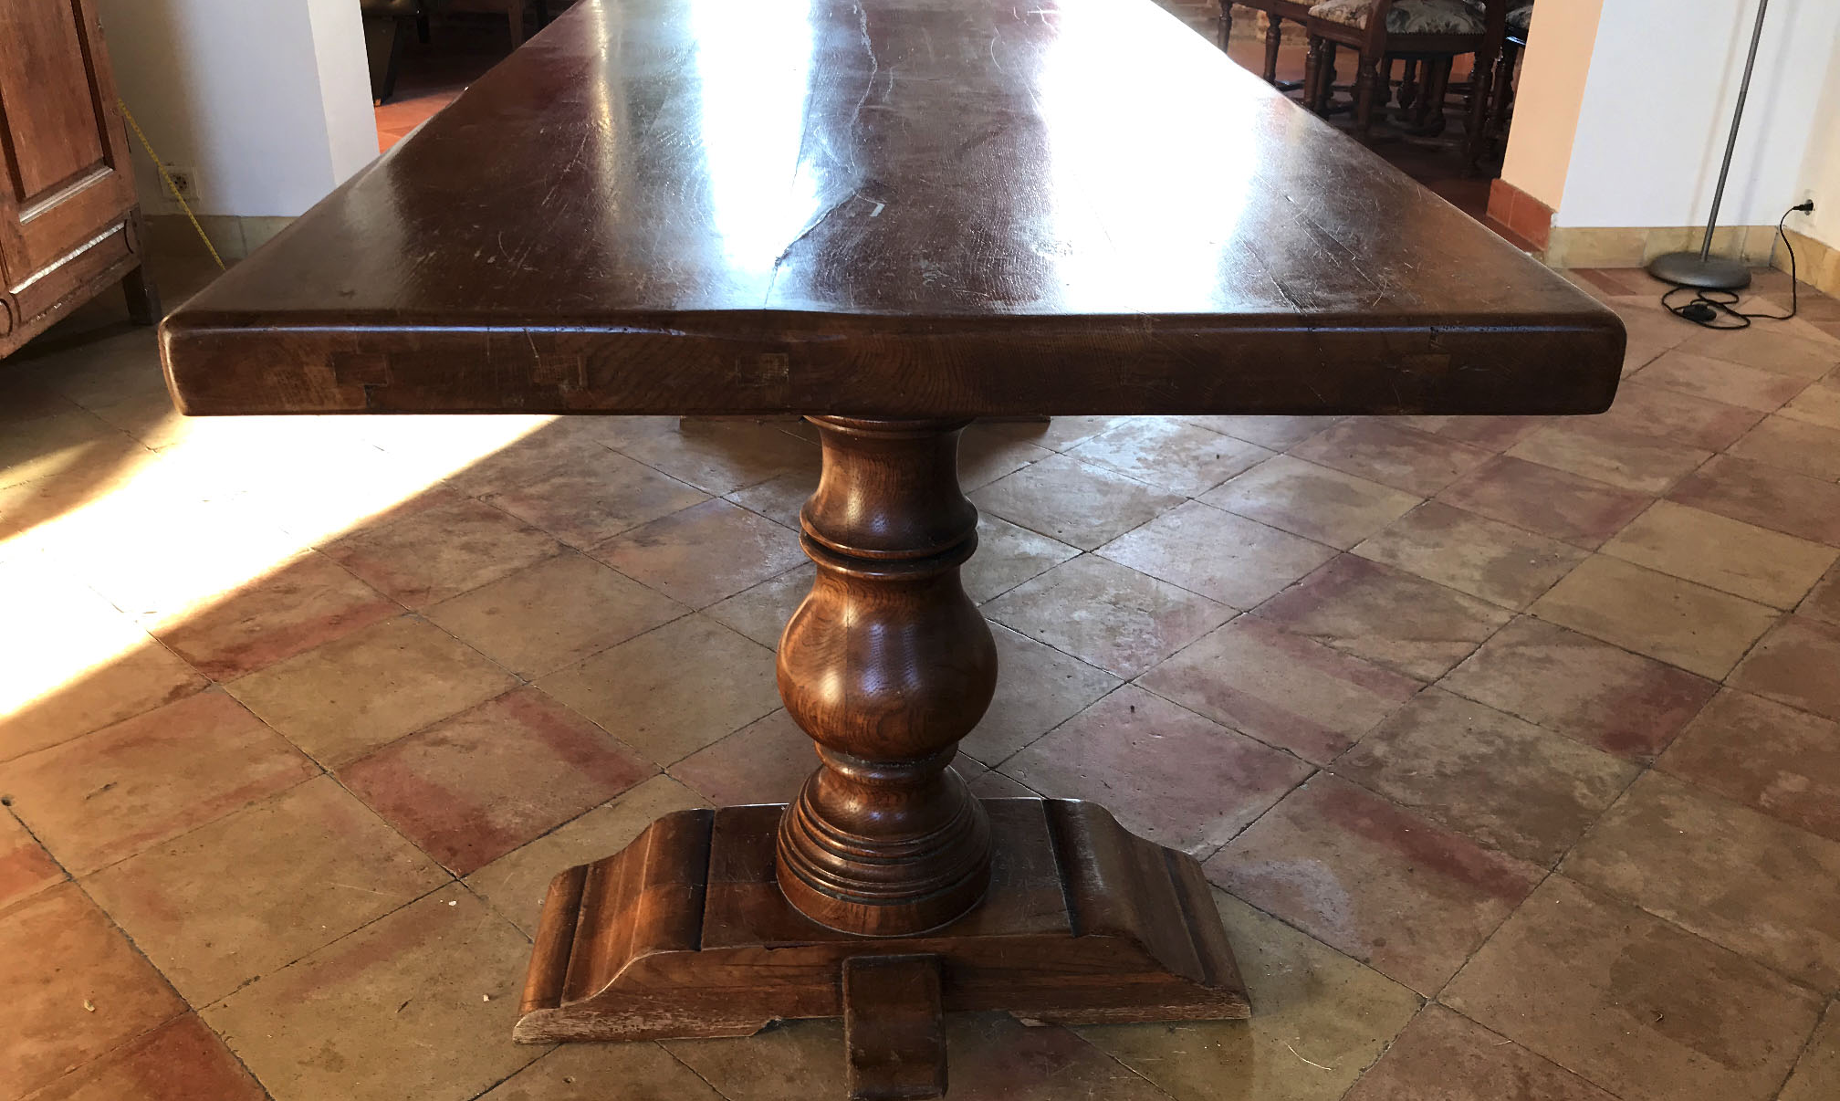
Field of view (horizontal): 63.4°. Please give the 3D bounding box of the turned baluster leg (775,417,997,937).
[{"bbox_3d":[-0.029,0.083,1.344,0.209,0.501,0.209,1,26,0],"label":"turned baluster leg"}]

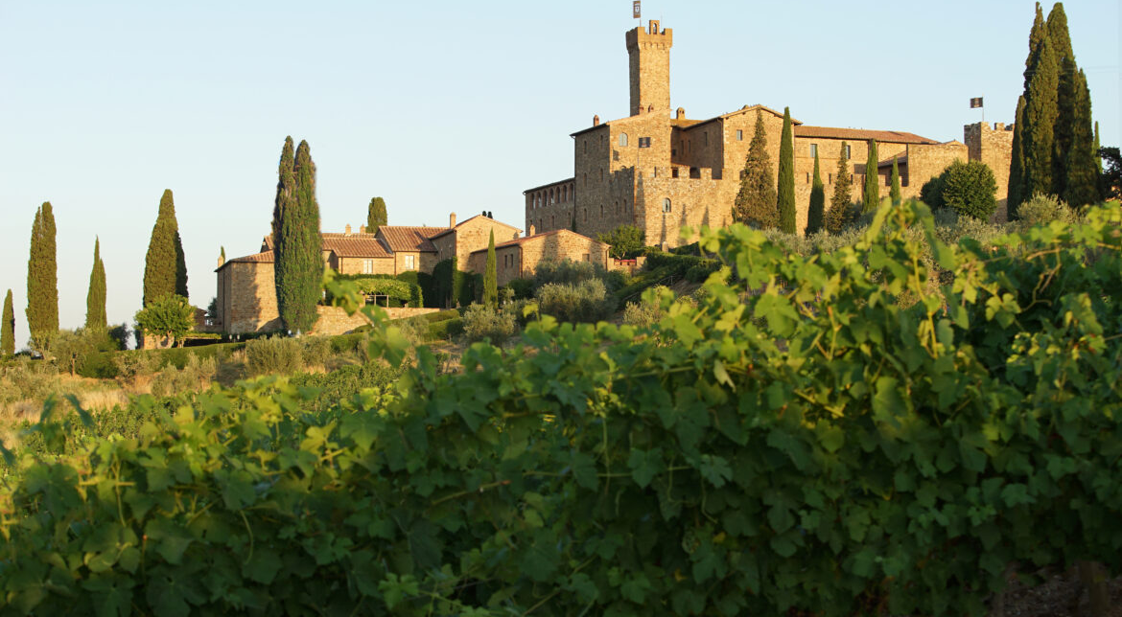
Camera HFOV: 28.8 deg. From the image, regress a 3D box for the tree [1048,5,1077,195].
[{"bbox_3d":[59.605,-24.459,260.000,3.658,24.116,3.658,0,-2,0],"label":"tree"}]

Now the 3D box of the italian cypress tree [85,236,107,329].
[{"bbox_3d":[-52.340,-2.380,246.000,2.490,11.790,2.400,0,-2,0],"label":"italian cypress tree"}]

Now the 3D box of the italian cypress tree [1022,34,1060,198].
[{"bbox_3d":[56.325,-22.282,256.000,4.276,19.694,4.276,0,-2,0],"label":"italian cypress tree"}]

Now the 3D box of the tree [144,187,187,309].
[{"bbox_3d":[-43.830,-4.890,242.000,5.000,16.700,4.600,0,-2,0],"label":"tree"}]

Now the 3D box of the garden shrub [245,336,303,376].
[{"bbox_3d":[-26.332,4.352,200.000,5.451,3.693,4.633,0,-2,0],"label":"garden shrub"}]

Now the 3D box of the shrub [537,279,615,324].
[{"bbox_3d":[1.590,-0.670,233.000,8.400,5.330,6.600,0,-2,0],"label":"shrub"}]

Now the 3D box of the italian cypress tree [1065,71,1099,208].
[{"bbox_3d":[61.403,-19.940,257.000,4.067,16.495,4.067,0,-2,0],"label":"italian cypress tree"}]

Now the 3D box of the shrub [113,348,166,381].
[{"bbox_3d":[-37.481,5.074,194.000,4.605,2.900,4.145,0,-2,0],"label":"shrub"}]

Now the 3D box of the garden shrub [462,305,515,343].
[{"bbox_3d":[-7.390,1.670,224.000,5.810,4.430,5.200,0,-2,0],"label":"garden shrub"}]

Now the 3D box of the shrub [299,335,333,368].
[{"bbox_3d":[-22.688,4.085,202.000,3.019,3.108,3.019,0,-2,0],"label":"shrub"}]

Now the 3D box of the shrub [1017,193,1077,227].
[{"bbox_3d":[58.390,-11.690,262.000,7.260,4.610,5.800,0,-2,0],"label":"shrub"}]

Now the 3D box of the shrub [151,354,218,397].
[{"bbox_3d":[-31.829,5.702,184.000,5.662,3.559,4.813,0,-2,0],"label":"shrub"}]

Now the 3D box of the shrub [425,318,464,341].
[{"bbox_3d":[-12.280,2.250,230.000,4.450,2.480,2.600,0,-2,0],"label":"shrub"}]

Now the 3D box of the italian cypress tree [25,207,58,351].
[{"bbox_3d":[-55.890,-3.310,235.000,3.510,16.430,3.400,0,-2,0],"label":"italian cypress tree"}]

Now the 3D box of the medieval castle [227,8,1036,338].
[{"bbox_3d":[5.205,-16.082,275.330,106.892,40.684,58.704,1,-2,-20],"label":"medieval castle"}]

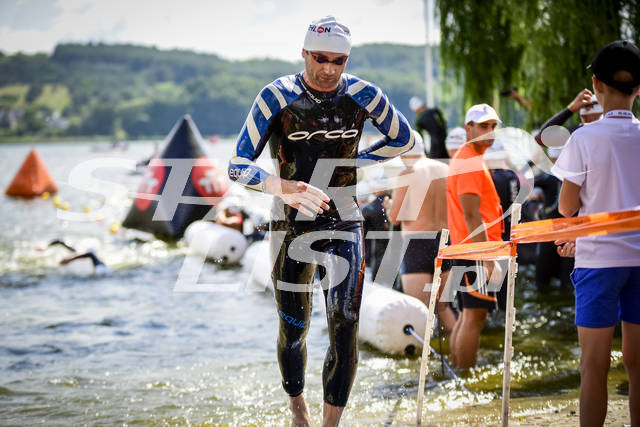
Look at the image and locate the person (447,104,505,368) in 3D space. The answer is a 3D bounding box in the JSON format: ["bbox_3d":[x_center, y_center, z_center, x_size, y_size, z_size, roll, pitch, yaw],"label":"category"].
[{"bbox_3d":[0.875,0.246,10.535,0.360,1.720,0.500,0,2,9],"label":"person"}]

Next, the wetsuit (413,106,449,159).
[{"bbox_3d":[1.224,-0.435,20.500,0.480,1.450,0.350,-2,3,-37],"label":"wetsuit"}]

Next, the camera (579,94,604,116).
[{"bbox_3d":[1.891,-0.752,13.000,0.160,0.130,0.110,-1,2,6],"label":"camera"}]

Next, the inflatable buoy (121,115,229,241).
[{"bbox_3d":[-1.742,-0.469,24.000,1.550,1.700,1.400,0,2,0],"label":"inflatable buoy"}]

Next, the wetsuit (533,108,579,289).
[{"bbox_3d":[1.772,0.097,12.700,0.650,1.550,0.400,0,2,9],"label":"wetsuit"}]

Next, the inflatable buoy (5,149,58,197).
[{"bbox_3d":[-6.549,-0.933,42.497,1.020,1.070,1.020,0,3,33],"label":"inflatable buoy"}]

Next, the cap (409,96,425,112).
[{"bbox_3d":[1.215,-1.372,23.500,0.200,0.160,0.170,-30,3,0],"label":"cap"}]

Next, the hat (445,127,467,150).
[{"bbox_3d":[1.093,-0.599,15.000,0.180,0.180,0.210,0,2,6],"label":"hat"}]

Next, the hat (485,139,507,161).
[{"bbox_3d":[1.284,-0.470,13.700,0.180,0.180,0.210,0,2,6],"label":"hat"}]

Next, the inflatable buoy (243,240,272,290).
[{"bbox_3d":[-0.270,0.494,15.200,0.460,0.460,1.650,0,2,-10],"label":"inflatable buoy"}]

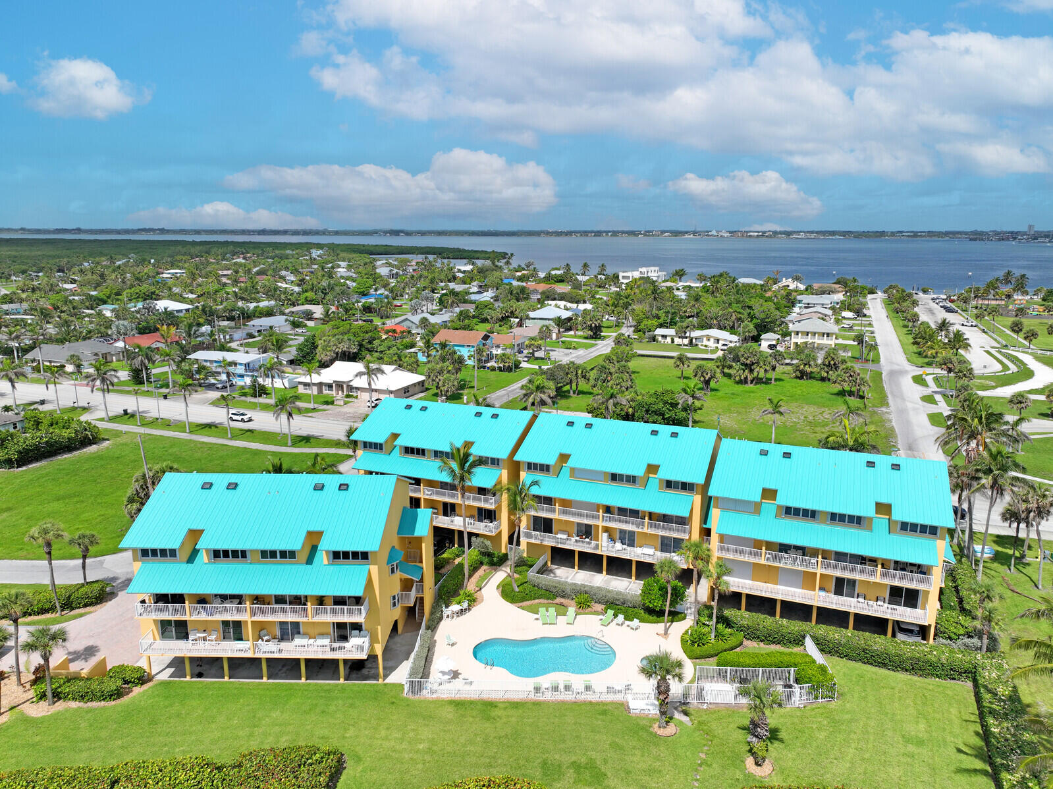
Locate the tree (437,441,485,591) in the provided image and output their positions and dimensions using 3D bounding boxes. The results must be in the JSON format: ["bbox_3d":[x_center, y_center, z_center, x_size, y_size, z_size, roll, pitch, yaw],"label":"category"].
[{"bbox_3d":[-5.715,11.011,64.974,4.158,14.034,4.158,-1,13,-5],"label":"tree"}]

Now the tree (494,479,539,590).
[{"bbox_3d":[-0.931,13.420,68.751,4.300,11.100,4.200,0,13,0],"label":"tree"}]

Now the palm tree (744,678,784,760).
[{"bbox_3d":[14.889,20.876,46.256,2.533,5.879,2.533,0,13,0],"label":"palm tree"}]

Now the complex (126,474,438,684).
[{"bbox_3d":[-18.848,13.619,60.052,20.890,14.470,16.120,0,13,1],"label":"complex"}]

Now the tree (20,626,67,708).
[{"bbox_3d":[-32.696,18.619,49.889,2.707,5.852,2.707,-9,16,-35],"label":"tree"}]

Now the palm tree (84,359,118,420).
[{"bbox_3d":[-72.007,-0.698,124.230,5.072,10.706,5.072,-7,15,-30],"label":"palm tree"}]

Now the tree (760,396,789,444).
[{"bbox_3d":[37.415,5.096,110.925,4.351,9.745,4.351,0,13,0],"label":"tree"}]

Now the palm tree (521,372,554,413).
[{"bbox_3d":[1.951,1.643,124.356,5.715,10.559,5.715,0,13,0],"label":"palm tree"}]

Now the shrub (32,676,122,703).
[{"bbox_3d":[-32.909,21.657,53.635,6.100,1.100,1.800,0,13,0],"label":"shrub"}]

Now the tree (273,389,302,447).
[{"bbox_3d":[-37.759,3.797,115.704,4.500,9.000,4.500,0,13,0],"label":"tree"}]

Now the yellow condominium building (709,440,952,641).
[{"bbox_3d":[26.147,11.551,64.615,18.076,13.497,15.203,5,14,21],"label":"yellow condominium building"}]

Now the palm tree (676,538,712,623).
[{"bbox_3d":[13.542,15.552,59.504,2.786,7.595,2.786,3,13,14],"label":"palm tree"}]

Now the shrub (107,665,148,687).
[{"bbox_3d":[-30.101,21.280,55.419,3.000,1.050,1.800,0,13,0],"label":"shrub"}]

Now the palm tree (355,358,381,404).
[{"bbox_3d":[-27.512,-1.225,127.567,4.479,10.267,4.479,-3,13,-12],"label":"palm tree"}]

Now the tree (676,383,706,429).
[{"bbox_3d":[25.916,3.483,115.401,4.653,10.918,4.653,0,13,0],"label":"tree"}]

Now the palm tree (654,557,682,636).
[{"bbox_3d":[11.860,17.096,61.579,2.350,7.150,2.350,0,13,0],"label":"palm tree"}]

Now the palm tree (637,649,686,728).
[{"bbox_3d":[8.761,19.369,47.740,3.103,5.342,3.103,3,13,12],"label":"palm tree"}]

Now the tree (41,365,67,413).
[{"bbox_3d":[-83.459,-0.904,129.533,3.919,8.765,3.919,-8,15,-33],"label":"tree"}]

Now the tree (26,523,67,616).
[{"bbox_3d":[-41.585,15.396,63.918,3.712,8.781,3.712,0,13,0],"label":"tree"}]

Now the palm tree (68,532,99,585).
[{"bbox_3d":[-41.237,15.843,68.500,2.800,6.300,2.800,0,13,0],"label":"palm tree"}]

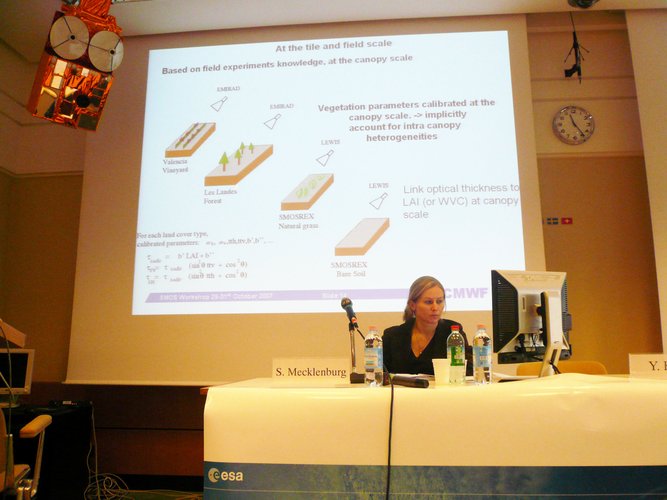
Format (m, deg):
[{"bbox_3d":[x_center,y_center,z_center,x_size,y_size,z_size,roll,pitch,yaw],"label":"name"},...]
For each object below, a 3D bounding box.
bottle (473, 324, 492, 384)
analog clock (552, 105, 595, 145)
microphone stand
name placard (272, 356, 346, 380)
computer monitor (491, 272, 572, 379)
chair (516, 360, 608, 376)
[{"bbox_3d":[0.541,0.380,1.960,0.066,0.217,0.066,-1,-10,4],"label":"bottle"},{"bbox_3d":[1.683,-0.879,3.780,0.287,0.287,0.050,-1,-10,5],"label":"analog clock"},{"bbox_3d":[0.090,0.377,1.990,0.090,0.232,0.100,-1,-10,4],"label":"microphone stand"},{"bbox_3d":[-0.086,0.464,2.090,0.293,0.090,0.080,-1,-10,4],"label":"name placard"},{"bbox_3d":[0.810,0.296,2.128,0.380,0.428,0.200,4,-11,-23],"label":"computer monitor"},{"bbox_3d":[1.139,0.909,2.404,0.540,0.795,0.560,-1,-10,4],"label":"chair"}]

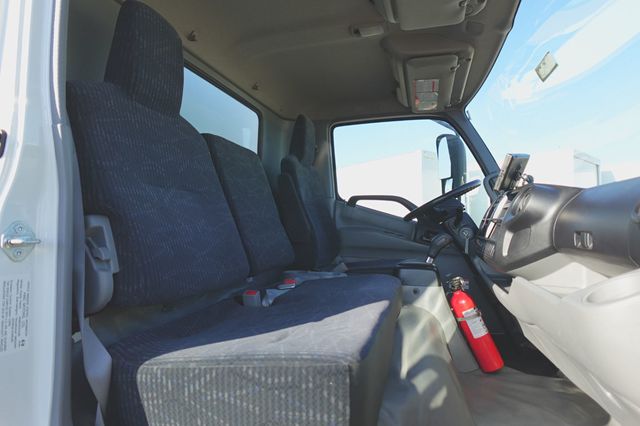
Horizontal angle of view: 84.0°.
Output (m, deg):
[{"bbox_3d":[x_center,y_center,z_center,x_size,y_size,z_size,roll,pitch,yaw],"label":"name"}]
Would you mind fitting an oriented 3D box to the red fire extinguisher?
[{"bbox_3d":[0.546,0.388,1.259,0.088,0.343,0.090,-20,-3,3],"label":"red fire extinguisher"}]

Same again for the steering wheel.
[{"bbox_3d":[0.641,-0.045,1.847,0.430,0.090,0.430,-29,-10,14],"label":"steering wheel"}]

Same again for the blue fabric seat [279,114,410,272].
[{"bbox_3d":[0.150,-0.060,1.989,0.690,1.030,0.500,-1,-3,17],"label":"blue fabric seat"}]

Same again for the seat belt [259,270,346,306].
[{"bbox_3d":[-0.069,0.270,1.319,0.400,0.070,0.140,3,-4,-45],"label":"seat belt"}]

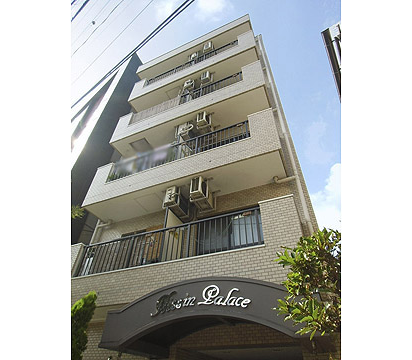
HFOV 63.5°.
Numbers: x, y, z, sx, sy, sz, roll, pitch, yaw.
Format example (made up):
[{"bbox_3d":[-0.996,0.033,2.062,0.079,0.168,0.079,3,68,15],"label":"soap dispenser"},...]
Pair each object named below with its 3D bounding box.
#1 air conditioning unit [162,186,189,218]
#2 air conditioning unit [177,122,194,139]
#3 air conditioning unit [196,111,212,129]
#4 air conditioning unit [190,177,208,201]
[{"bbox_3d":[-0.761,0.635,8.943,0.280,0.500,0.760,-16,-45,22],"label":"air conditioning unit"},{"bbox_3d":[-0.580,-1.447,10.700,0.280,0.510,0.700,-16,-45,22],"label":"air conditioning unit"},{"bbox_3d":[0.006,-1.677,10.357,0.290,0.510,0.690,-16,-45,22],"label":"air conditioning unit"},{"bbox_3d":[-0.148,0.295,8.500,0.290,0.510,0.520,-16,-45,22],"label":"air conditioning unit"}]

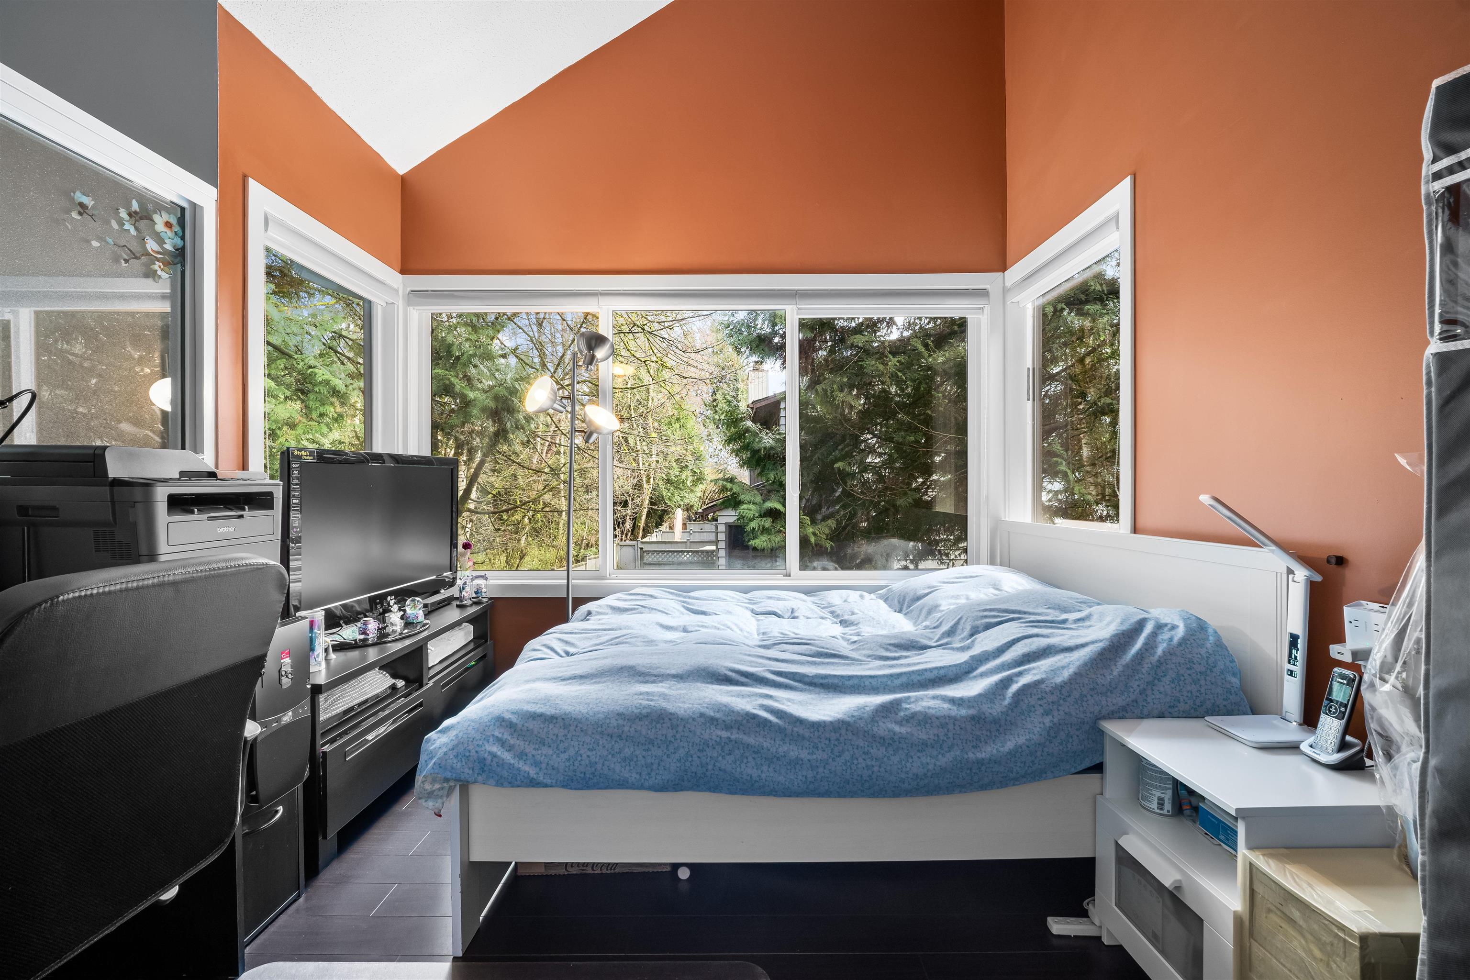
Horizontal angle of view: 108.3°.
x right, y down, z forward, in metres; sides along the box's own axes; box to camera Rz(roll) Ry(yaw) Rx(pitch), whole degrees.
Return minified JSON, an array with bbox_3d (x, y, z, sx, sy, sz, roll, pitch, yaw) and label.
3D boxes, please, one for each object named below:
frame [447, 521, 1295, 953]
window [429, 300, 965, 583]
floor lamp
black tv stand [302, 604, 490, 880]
[{"bbox_3d":[0.332,0.636,1.969,2.034,0.974,1.387,0,0,0],"label":"frame"},{"bbox_3d":[-0.167,-0.290,2.708,2.974,1.570,0.100,0,0,0],"label":"window"},{"bbox_3d":[-0.761,0.185,2.486,0.452,1.876,0.360,0,0,0],"label":"floor lamp"},{"bbox_3d":[-1.413,0.842,2.104,0.430,0.564,1.127,0,0,0],"label":"black tv stand"}]

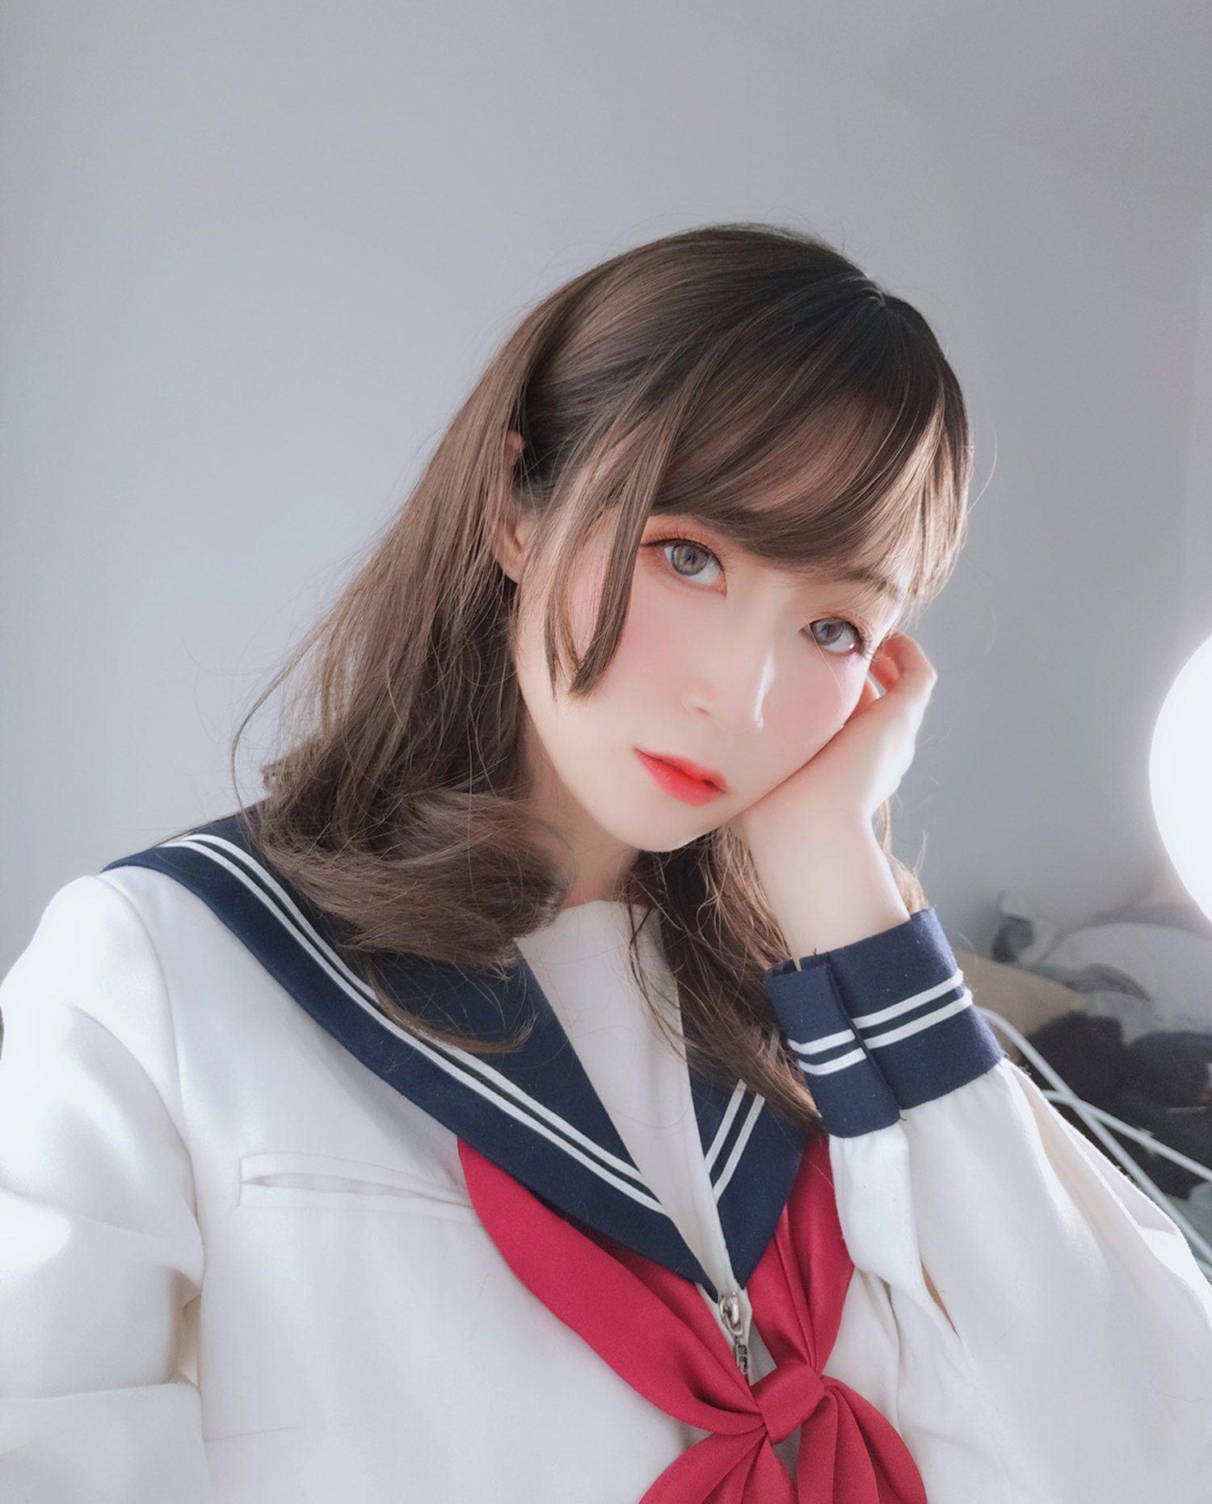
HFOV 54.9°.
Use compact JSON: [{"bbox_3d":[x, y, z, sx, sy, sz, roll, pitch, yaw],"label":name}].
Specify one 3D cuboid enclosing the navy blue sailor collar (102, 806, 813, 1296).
[{"bbox_3d":[-0.015,0.125,0.535,0.380,0.220,0.240,-4,10,-27],"label":"navy blue sailor collar"}]

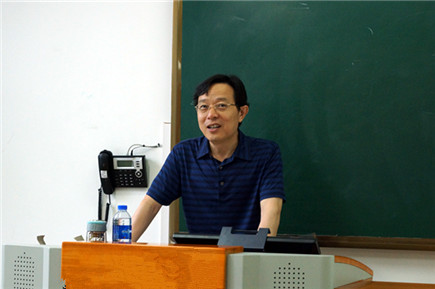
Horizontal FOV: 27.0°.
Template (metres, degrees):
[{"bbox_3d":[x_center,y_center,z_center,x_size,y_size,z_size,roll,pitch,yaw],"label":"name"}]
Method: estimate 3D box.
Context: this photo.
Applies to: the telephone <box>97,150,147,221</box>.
[{"bbox_3d":[-0.405,0.168,3.800,0.200,0.280,0.095,1,3,14],"label":"telephone"}]

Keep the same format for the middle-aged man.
[{"bbox_3d":[-0.040,0.560,3.180,0.560,1.620,0.460,1,-3,12],"label":"middle-aged man"}]

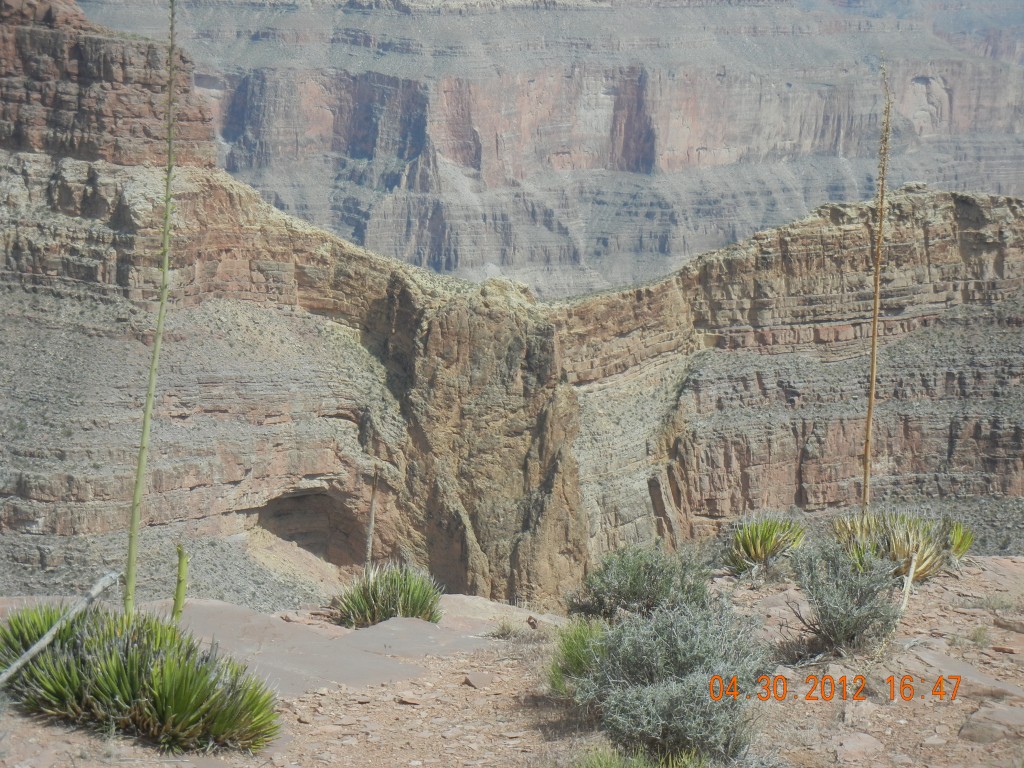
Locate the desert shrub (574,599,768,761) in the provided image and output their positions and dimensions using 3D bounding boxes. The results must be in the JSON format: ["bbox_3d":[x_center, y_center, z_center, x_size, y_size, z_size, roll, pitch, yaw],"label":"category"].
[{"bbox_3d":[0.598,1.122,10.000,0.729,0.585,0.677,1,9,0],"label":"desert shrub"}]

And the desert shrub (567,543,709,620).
[{"bbox_3d":[0.596,0.930,12.400,0.640,0.375,0.560,1,9,0],"label":"desert shrub"}]

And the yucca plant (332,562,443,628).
[{"bbox_3d":[-0.577,0.980,12.200,0.494,0.291,0.433,1,9,0],"label":"yucca plant"}]

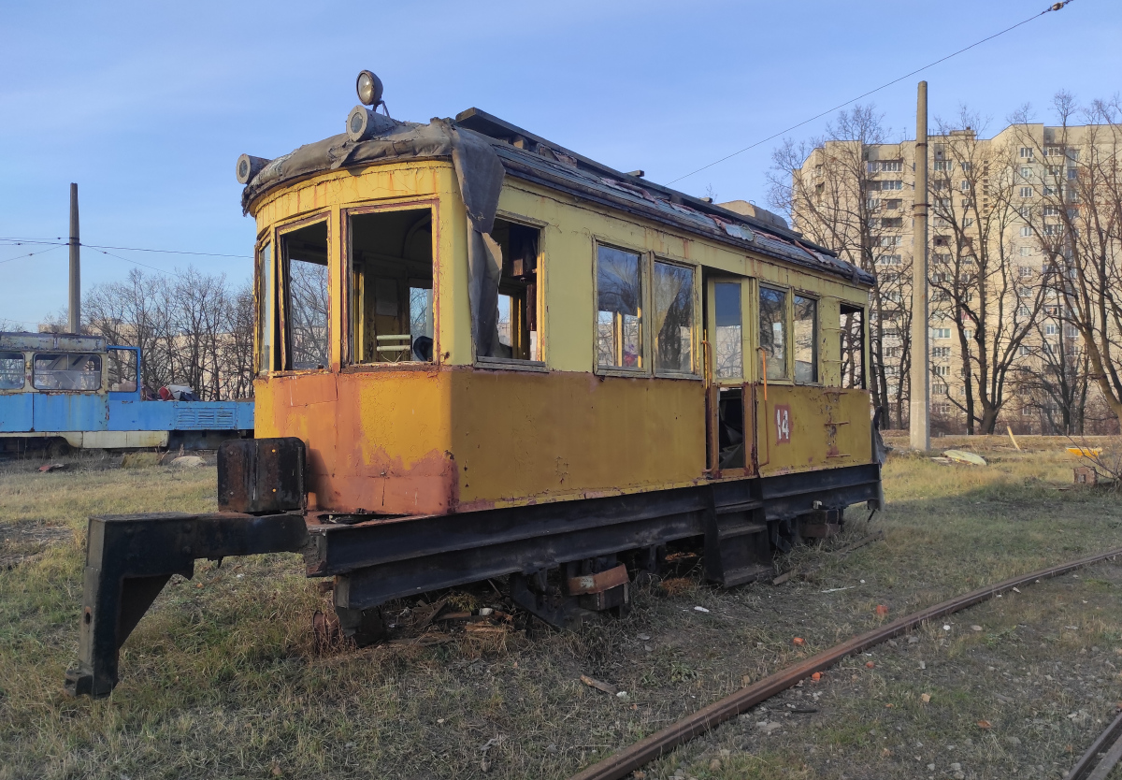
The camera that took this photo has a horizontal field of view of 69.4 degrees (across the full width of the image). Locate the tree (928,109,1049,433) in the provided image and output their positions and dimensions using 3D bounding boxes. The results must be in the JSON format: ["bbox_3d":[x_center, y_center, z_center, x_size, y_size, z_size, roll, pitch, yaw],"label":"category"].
[{"bbox_3d":[22.716,-6.331,43.000,6.400,17.180,6.000,1,-1,0],"label":"tree"}]

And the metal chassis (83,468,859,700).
[{"bbox_3d":[0.284,1.381,8.107,2.400,1.050,9.500,-2,-3,42],"label":"metal chassis"}]

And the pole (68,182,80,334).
[{"bbox_3d":[-18.314,-3.060,30.500,0.480,9.520,0.480,1,-1,0],"label":"pole"}]

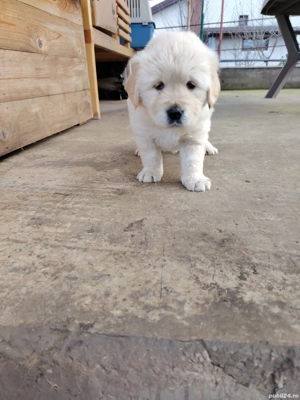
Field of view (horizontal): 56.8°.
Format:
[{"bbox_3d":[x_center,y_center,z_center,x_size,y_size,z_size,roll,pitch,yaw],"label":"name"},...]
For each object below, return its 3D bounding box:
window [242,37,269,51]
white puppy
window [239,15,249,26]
[{"bbox_3d":[6.687,-9.840,17.543,1.648,0.710,0.150,-1,24,0],"label":"window"},{"bbox_3d":[0.057,-0.210,0.646,0.190,0.285,0.385,1,25,5],"label":"white puppy"},{"bbox_3d":[6.334,-12.086,18.716,0.629,0.620,0.400,-1,24,0],"label":"window"}]

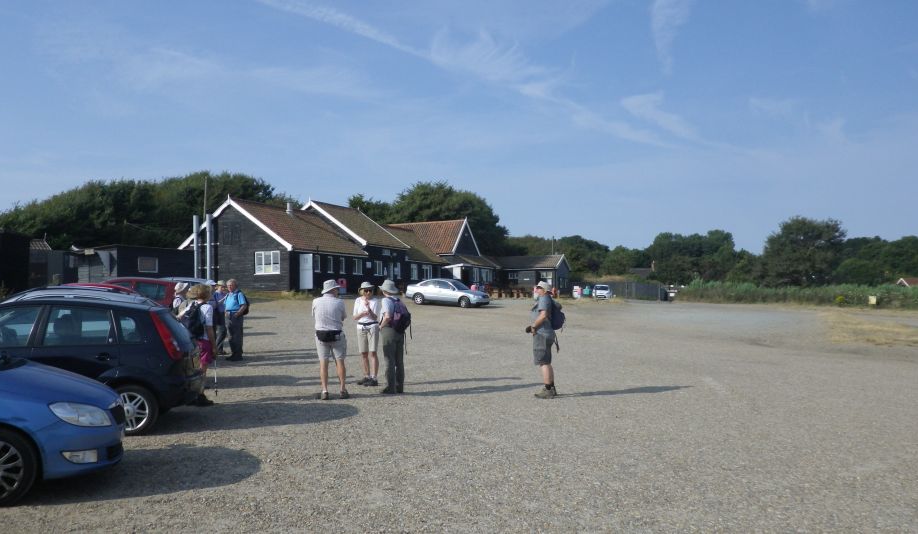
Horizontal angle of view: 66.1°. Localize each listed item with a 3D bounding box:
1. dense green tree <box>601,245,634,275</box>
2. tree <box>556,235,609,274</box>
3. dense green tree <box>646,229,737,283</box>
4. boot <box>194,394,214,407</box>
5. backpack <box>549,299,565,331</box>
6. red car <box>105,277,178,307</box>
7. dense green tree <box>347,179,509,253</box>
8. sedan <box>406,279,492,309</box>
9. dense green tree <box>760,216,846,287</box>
[{"bbox_3d":[21.352,-0.808,95.000,4.700,4.500,4.200,0,-1,0],"label":"dense green tree"},{"bbox_3d":[17.163,-1.320,98.000,7.300,6.600,6.000,0,-1,0],"label":"tree"},{"bbox_3d":[36.266,-1.326,110.000,14.000,9.300,9.500,0,-1,0],"label":"dense green tree"},{"bbox_3d":[-3.501,1.834,9.700,0.290,0.160,0.110,0,-1,-15],"label":"boot"},{"bbox_3d":[1.446,0.716,10.350,0.240,0.440,0.310,0,-1,0],"label":"backpack"},{"bbox_3d":[-8.184,1.019,16.900,4.050,1.520,1.720,0,-1,-10],"label":"red car"},{"bbox_3d":[-2.910,-3.216,72.000,16.300,11.200,12.000,0,-1,0],"label":"dense green tree"},{"bbox_3d":[-0.593,1.401,38.000,4.600,1.450,1.770,-1,-1,23],"label":"sedan"},{"bbox_3d":[40.058,-1.570,82.000,10.000,8.700,8.500,0,-1,0],"label":"dense green tree"}]

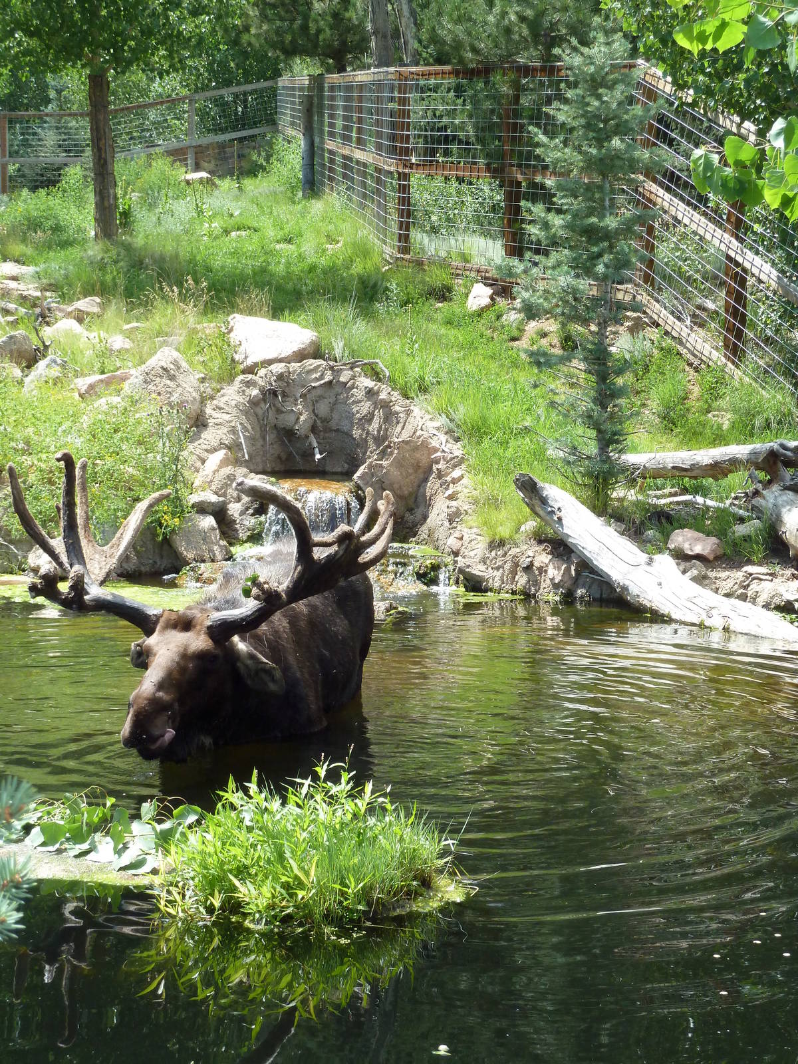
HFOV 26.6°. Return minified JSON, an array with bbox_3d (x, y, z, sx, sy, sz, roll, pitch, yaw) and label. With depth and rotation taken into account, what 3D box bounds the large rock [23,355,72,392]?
[{"bbox_3d":[-2.597,-1.171,12.500,0.356,0.270,0.285,0,6,0],"label":"large rock"}]

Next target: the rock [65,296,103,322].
[{"bbox_3d":[-2.848,-2.016,15.300,0.346,0.233,0.277,0,6,0],"label":"rock"}]

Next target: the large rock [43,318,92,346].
[{"bbox_3d":[-2.802,-1.691,14.300,0.422,0.239,0.316,0,6,0],"label":"large rock"}]

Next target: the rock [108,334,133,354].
[{"bbox_3d":[-2.306,-1.552,14.000,0.224,0.173,0.190,0,6,0],"label":"rock"}]

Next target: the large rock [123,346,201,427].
[{"bbox_3d":[-1.651,-1.015,11.800,0.545,0.535,0.436,0,6,0],"label":"large rock"}]

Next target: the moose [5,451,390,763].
[{"bbox_3d":[-0.540,0.567,6.506,1.250,1.980,2.500,2,7,17],"label":"moose"}]

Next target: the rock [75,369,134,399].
[{"bbox_3d":[-2.158,-1.085,12.400,0.455,0.213,0.295,0,6,0],"label":"rock"}]

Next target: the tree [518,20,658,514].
[{"bbox_3d":[1.061,-1.457,9.446,0.790,2.728,0.790,0,6,0],"label":"tree"}]

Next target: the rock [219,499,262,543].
[{"bbox_3d":[-0.937,-0.066,10.000,0.266,0.266,0.239,0,6,0],"label":"rock"}]

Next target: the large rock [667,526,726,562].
[{"bbox_3d":[1.600,0.069,9.100,0.313,0.188,0.219,0,6,0],"label":"large rock"}]

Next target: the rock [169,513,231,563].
[{"bbox_3d":[-1.142,0.033,9.700,0.353,0.282,0.282,0,6,0],"label":"rock"}]

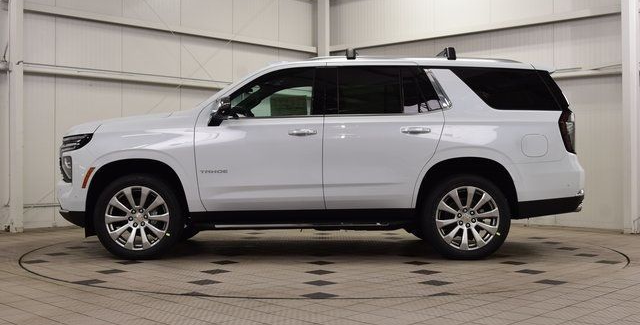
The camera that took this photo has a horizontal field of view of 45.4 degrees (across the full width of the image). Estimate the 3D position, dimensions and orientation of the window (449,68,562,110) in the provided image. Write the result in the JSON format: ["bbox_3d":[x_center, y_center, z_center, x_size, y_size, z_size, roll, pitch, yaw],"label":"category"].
[{"bbox_3d":[1.778,-0.698,7.290,1.068,0.455,0.070,0,-18,-3],"label":"window"}]

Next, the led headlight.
[{"bbox_3d":[-2.330,-0.047,7.330,0.380,0.455,0.380,0,0,0],"label":"led headlight"}]

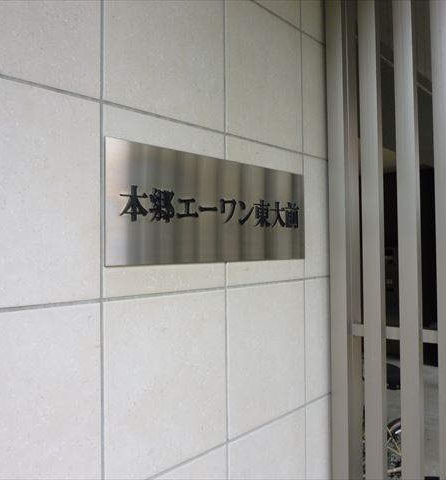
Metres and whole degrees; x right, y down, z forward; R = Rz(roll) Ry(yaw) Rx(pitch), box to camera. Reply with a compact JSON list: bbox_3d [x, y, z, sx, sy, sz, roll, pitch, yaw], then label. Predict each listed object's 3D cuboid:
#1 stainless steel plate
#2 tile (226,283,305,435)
[{"bbox_3d":[0.017,-0.077,1.371,0.020,0.271,0.786,-1,-1,40],"label":"stainless steel plate"},{"bbox_3d":[0.131,0.331,1.529,0.020,0.403,0.390,-1,-1,40],"label":"tile"}]

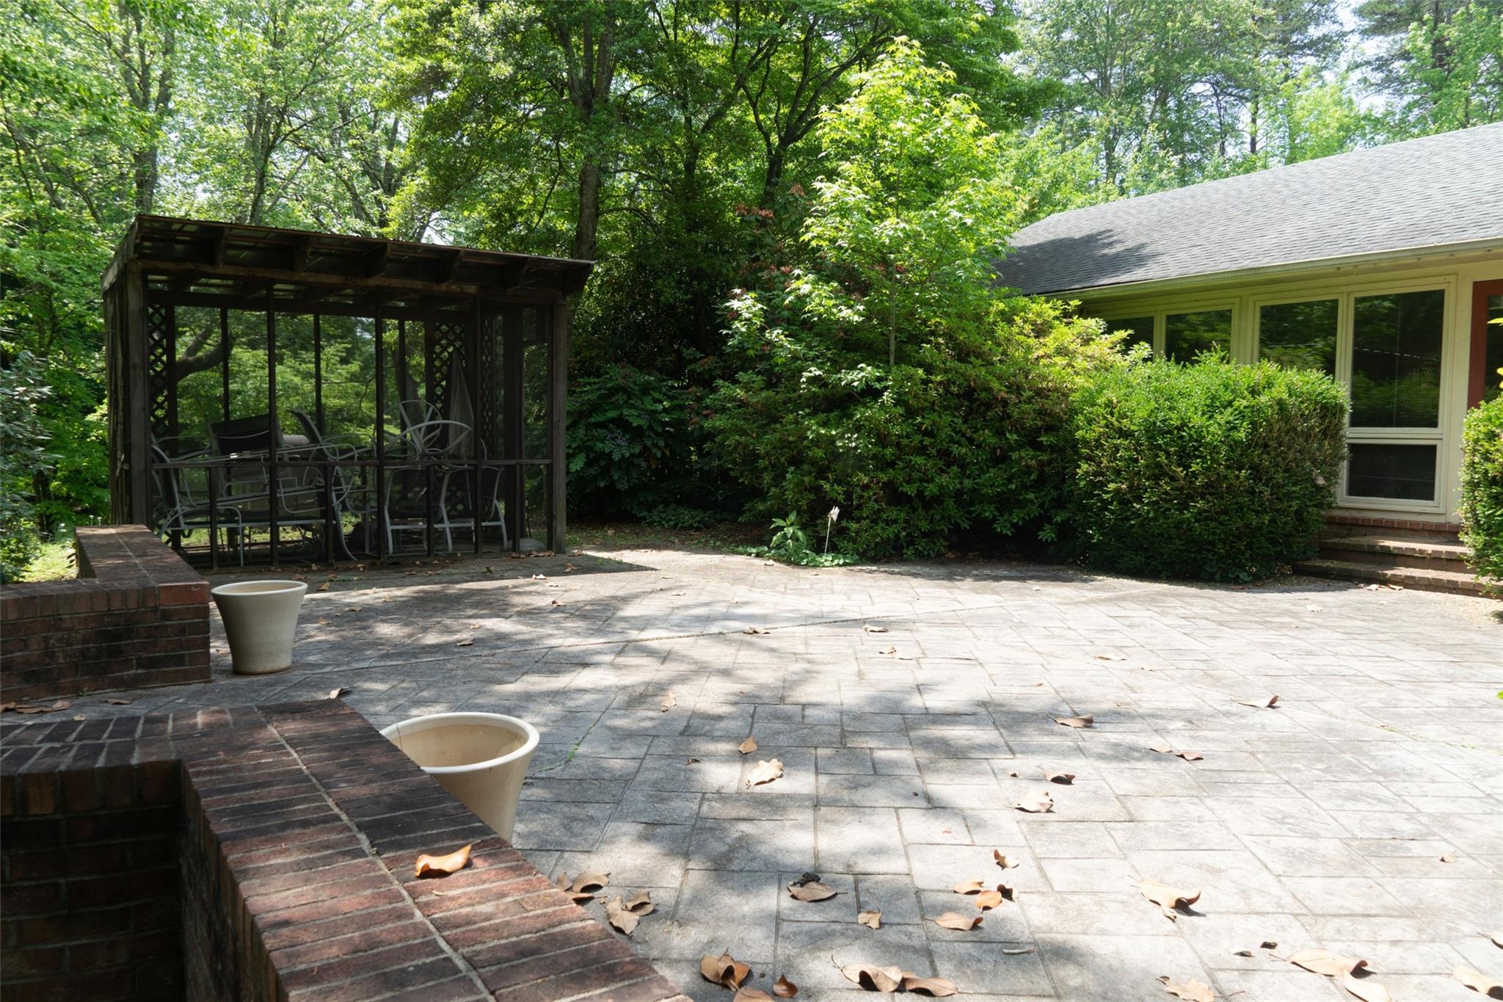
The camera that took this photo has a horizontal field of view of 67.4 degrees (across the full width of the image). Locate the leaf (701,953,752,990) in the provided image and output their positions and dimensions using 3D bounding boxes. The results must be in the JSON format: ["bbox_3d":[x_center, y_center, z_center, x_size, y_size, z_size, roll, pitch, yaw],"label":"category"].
[{"bbox_3d":[-0.056,1.048,2.516,0.118,0.045,0.085,0,5,-5],"label":"leaf"}]

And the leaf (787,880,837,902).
[{"bbox_3d":[0.159,1.018,2.942,0.136,0.026,0.078,1,5,12],"label":"leaf"}]

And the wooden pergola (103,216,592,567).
[{"bbox_3d":[-3.650,-0.810,10.000,3.400,2.540,3.250,-3,5,-33],"label":"wooden pergola"}]

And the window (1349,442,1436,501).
[{"bbox_3d":[5.601,-0.252,9.869,0.060,0.483,0.751,-2,4,-36],"label":"window"}]

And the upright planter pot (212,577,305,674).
[{"bbox_3d":[-2.297,0.598,5.287,0.418,0.389,0.418,-1,4,-17],"label":"upright planter pot"}]

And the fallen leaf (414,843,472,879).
[{"bbox_3d":[-0.489,0.570,1.787,0.094,0.035,0.056,-1,4,-22],"label":"fallen leaf"}]

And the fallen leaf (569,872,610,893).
[{"bbox_3d":[-0.404,0.955,2.819,0.100,0.045,0.053,0,4,-5],"label":"fallen leaf"}]

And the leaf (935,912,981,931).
[{"bbox_3d":[0.508,1.033,2.772,0.114,0.027,0.050,1,5,10],"label":"leaf"}]

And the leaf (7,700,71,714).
[{"bbox_3d":[-2.867,0.829,4.536,0.242,0.035,0.100,0,4,-8],"label":"leaf"}]

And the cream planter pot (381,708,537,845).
[{"bbox_3d":[-0.767,0.814,2.935,0.429,0.393,0.429,0,3,0],"label":"cream planter pot"}]

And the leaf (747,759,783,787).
[{"bbox_3d":[0.047,0.894,3.722,0.099,0.035,0.169,3,5,30],"label":"leaf"}]

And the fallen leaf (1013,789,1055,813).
[{"bbox_3d":[0.867,0.918,3.454,0.146,0.030,0.097,-3,6,-40],"label":"fallen leaf"}]

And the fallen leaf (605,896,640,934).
[{"bbox_3d":[-0.306,0.973,2.654,0.072,0.035,0.140,-2,5,-25],"label":"fallen leaf"}]

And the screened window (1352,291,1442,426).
[{"bbox_3d":[5.608,-1.217,9.815,0.060,1.172,0.759,-2,4,-36],"label":"screened window"}]

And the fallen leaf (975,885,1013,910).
[{"bbox_3d":[0.624,1.018,2.898,0.100,0.034,0.072,-1,5,-10],"label":"fallen leaf"}]

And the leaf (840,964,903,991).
[{"bbox_3d":[0.266,1.053,2.491,0.142,0.040,0.060,1,5,6],"label":"leaf"}]

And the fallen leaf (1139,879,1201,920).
[{"bbox_3d":[1.015,0.964,2.732,0.144,0.045,0.104,4,6,40],"label":"fallen leaf"}]

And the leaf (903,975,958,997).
[{"bbox_3d":[0.369,0.999,2.326,0.115,0.035,0.049,1,4,12],"label":"leaf"}]

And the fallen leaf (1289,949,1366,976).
[{"bbox_3d":[1.239,0.993,2.425,0.152,0.035,0.070,1,4,18],"label":"fallen leaf"}]

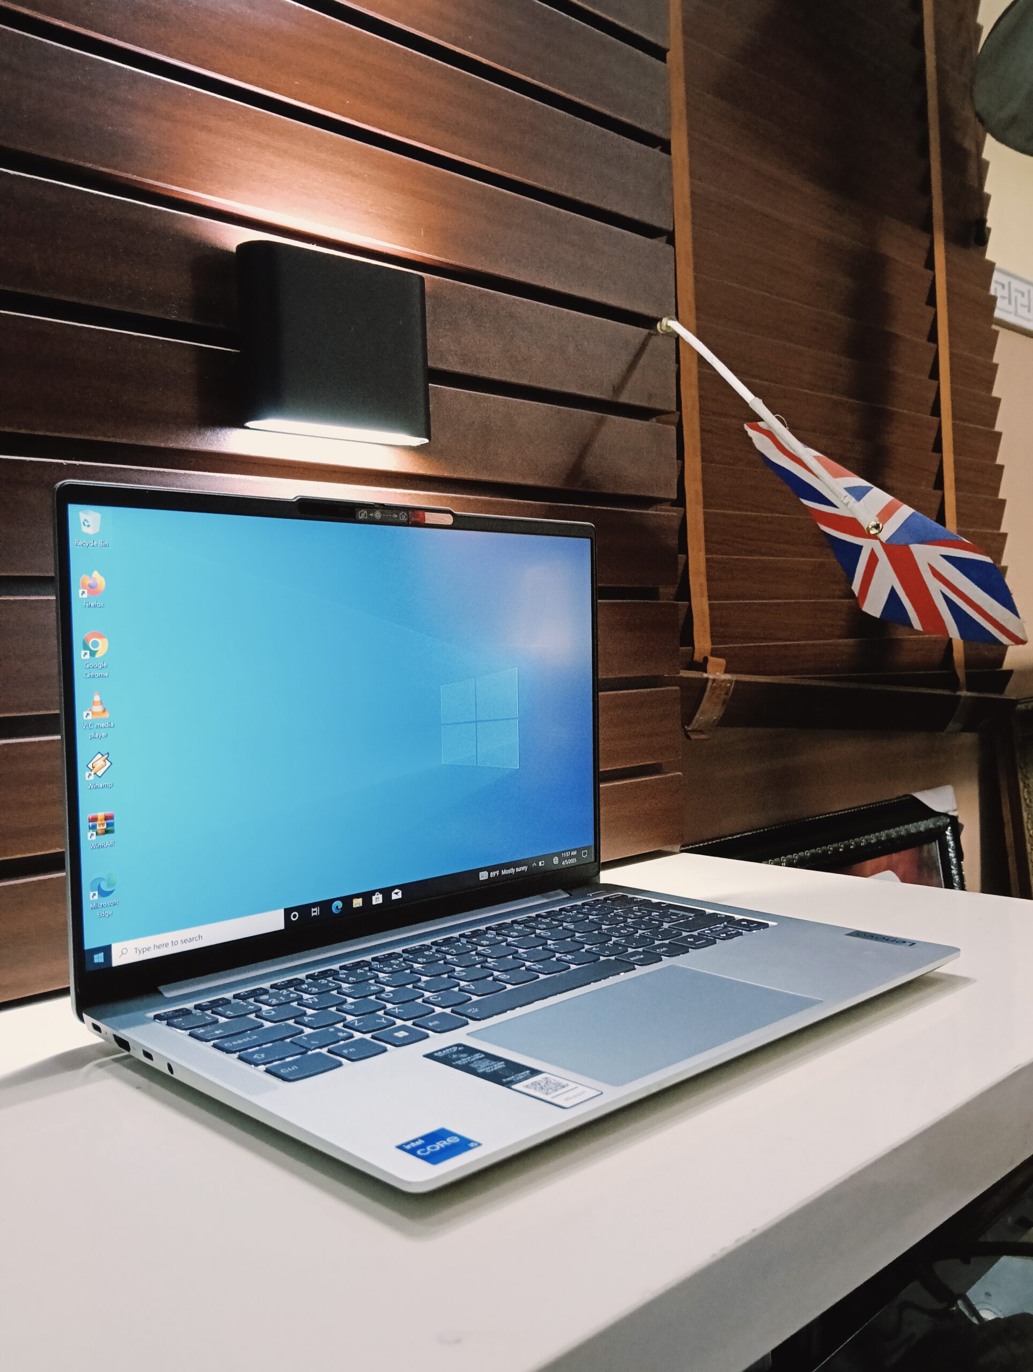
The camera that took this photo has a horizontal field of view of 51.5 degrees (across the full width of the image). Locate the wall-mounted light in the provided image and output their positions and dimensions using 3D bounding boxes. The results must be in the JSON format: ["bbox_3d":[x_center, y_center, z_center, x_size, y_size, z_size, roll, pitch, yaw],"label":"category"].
[{"bbox_3d":[-0.102,-0.192,0.611,0.109,0.094,0.029,-3,1,-41],"label":"wall-mounted light"}]

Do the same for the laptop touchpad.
[{"bbox_3d":[0.052,0.127,0.410,0.119,0.003,0.075,-3,1,-42],"label":"laptop touchpad"}]

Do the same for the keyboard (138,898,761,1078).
[{"bbox_3d":[-0.007,0.128,0.490,0.280,0.005,0.107,-3,1,-42],"label":"keyboard"}]

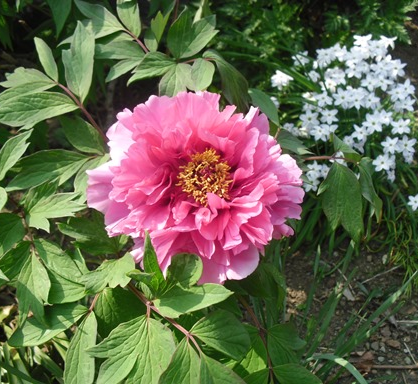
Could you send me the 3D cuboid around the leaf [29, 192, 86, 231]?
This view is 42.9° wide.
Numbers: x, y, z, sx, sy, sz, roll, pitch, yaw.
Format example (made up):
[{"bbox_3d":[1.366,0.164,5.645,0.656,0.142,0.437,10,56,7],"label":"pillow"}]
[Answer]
[{"bbox_3d":[-0.178,0.023,0.620,0.070,0.016,0.040,-16,67,-7],"label":"leaf"}]

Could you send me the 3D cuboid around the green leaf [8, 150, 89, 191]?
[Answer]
[{"bbox_3d":[-0.191,-0.025,0.630,0.105,0.018,0.040,-17,67,-4],"label":"green leaf"}]

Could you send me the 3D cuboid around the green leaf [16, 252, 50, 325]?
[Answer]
[{"bbox_3d":[-0.205,0.112,0.620,0.038,0.018,0.086,-1,70,-6],"label":"green leaf"}]

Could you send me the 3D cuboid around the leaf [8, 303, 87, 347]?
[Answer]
[{"bbox_3d":[-0.200,0.164,0.660,0.105,0.018,0.042,-24,70,-6],"label":"leaf"}]

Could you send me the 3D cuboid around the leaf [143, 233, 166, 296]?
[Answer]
[{"bbox_3d":[-0.050,0.062,0.468,0.018,0.057,0.012,-5,5,17],"label":"leaf"}]

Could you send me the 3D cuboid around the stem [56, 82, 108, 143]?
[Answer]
[{"bbox_3d":[-0.144,-0.090,0.600,0.011,0.009,0.089,-41,90,0],"label":"stem"}]

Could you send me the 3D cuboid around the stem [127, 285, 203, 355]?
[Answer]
[{"bbox_3d":[-0.039,0.114,0.480,0.096,0.008,0.008,39,76,18],"label":"stem"}]

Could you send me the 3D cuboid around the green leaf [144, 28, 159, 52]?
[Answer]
[{"bbox_3d":[-0.070,-0.192,0.675,0.020,0.008,0.038,-13,75,-4],"label":"green leaf"}]

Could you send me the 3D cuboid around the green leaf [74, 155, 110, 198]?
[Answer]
[{"bbox_3d":[-0.118,-0.013,0.545,0.032,0.012,0.060,26,80,12],"label":"green leaf"}]

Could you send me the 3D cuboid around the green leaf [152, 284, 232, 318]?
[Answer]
[{"bbox_3d":[-0.013,0.100,0.490,0.075,0.014,0.032,-4,50,-7],"label":"green leaf"}]

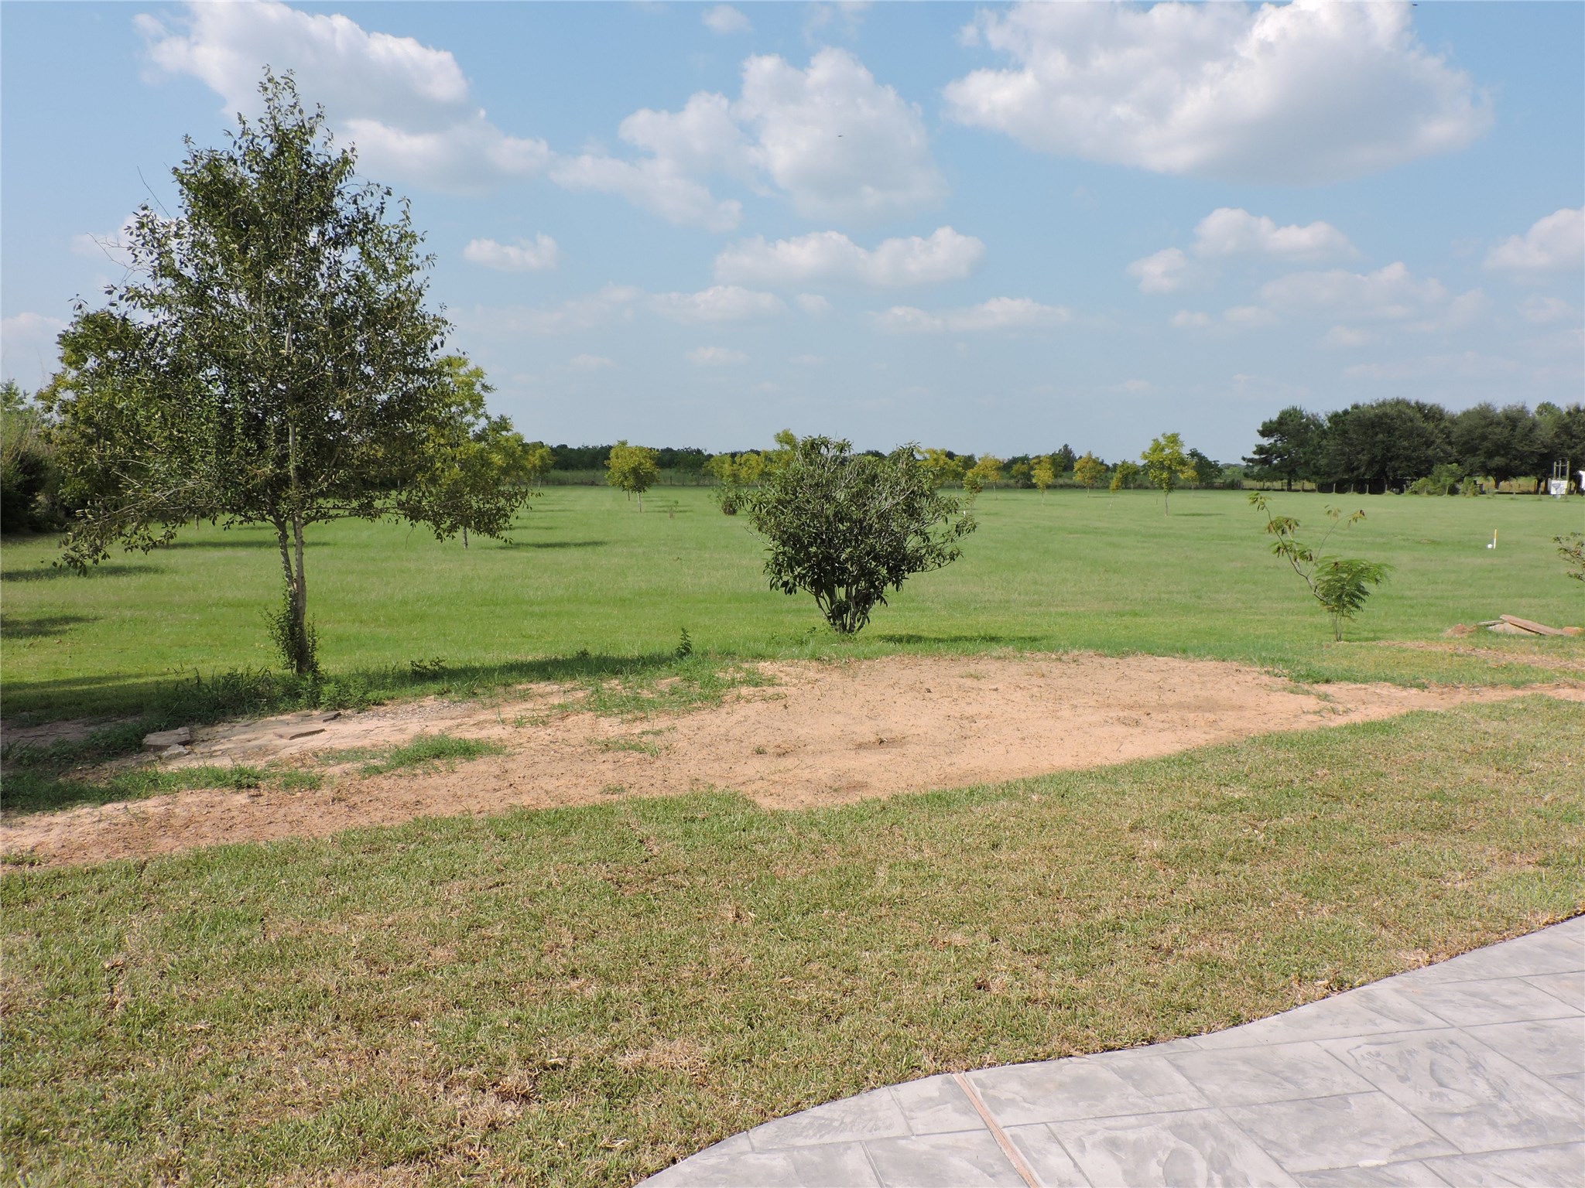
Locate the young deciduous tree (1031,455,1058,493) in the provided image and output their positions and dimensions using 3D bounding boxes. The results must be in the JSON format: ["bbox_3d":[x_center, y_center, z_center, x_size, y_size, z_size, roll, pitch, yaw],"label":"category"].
[{"bbox_3d":[14.441,-6.583,73.520,1.494,2.935,1.449,0,5,0],"label":"young deciduous tree"}]

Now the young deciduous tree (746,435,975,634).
[{"bbox_3d":[0.712,-0.613,13.309,2.395,2.063,2.323,0,5,0],"label":"young deciduous tree"}]

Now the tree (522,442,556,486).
[{"bbox_3d":[-28.709,-14.558,144.764,4.061,5.106,3.939,0,5,0],"label":"tree"}]

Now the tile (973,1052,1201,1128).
[{"bbox_3d":[0.771,1.312,3.347,0.571,0.030,0.290,-1,5,-10],"label":"tile"}]

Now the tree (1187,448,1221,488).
[{"bbox_3d":[48.170,-14.715,149.777,4.056,4.823,3.935,0,5,0],"label":"tree"}]

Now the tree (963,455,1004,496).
[{"bbox_3d":[13.365,-8.162,89.132,2.845,3.198,2.760,0,5,0],"label":"tree"}]

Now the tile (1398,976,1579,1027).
[{"bbox_3d":[2.117,1.259,3.912,0.457,0.030,0.298,-1,5,-10],"label":"tile"}]

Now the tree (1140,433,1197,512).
[{"bbox_3d":[15.659,-4.950,53.085,2.366,3.456,2.295,0,5,0],"label":"tree"}]

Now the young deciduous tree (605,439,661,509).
[{"bbox_3d":[-7.269,-5.340,58.189,2.536,3.291,2.460,0,5,0],"label":"young deciduous tree"}]

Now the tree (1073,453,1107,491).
[{"bbox_3d":[22.514,-9.025,96.968,2.533,3.469,2.457,0,5,0],"label":"tree"}]

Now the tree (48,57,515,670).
[{"bbox_3d":[-4.202,-1.756,10.465,3.975,4.865,3.856,0,5,0],"label":"tree"}]

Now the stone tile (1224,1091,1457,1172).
[{"bbox_3d":[1.337,1.330,3.145,0.451,0.030,0.316,-1,5,-10],"label":"stone tile"}]

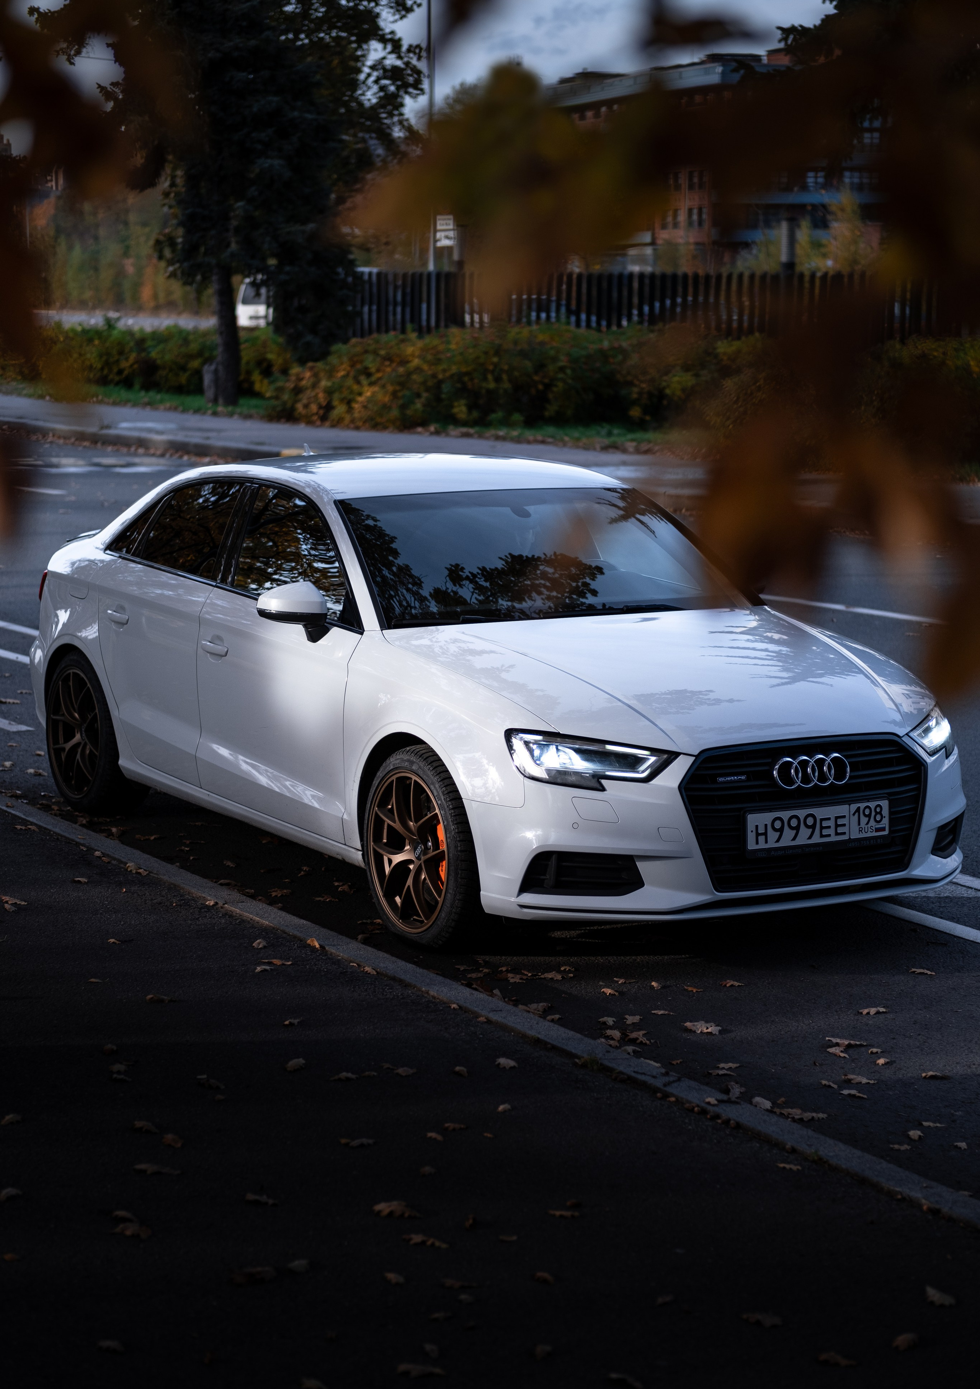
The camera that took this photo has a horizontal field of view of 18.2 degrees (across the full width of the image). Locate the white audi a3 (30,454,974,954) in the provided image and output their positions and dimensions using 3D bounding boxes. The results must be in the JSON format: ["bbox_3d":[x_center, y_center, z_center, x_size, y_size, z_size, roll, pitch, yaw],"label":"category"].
[{"bbox_3d":[-0.163,-0.129,10.877,1.900,1.405,4.460,-4,9,-30],"label":"white audi a3"}]

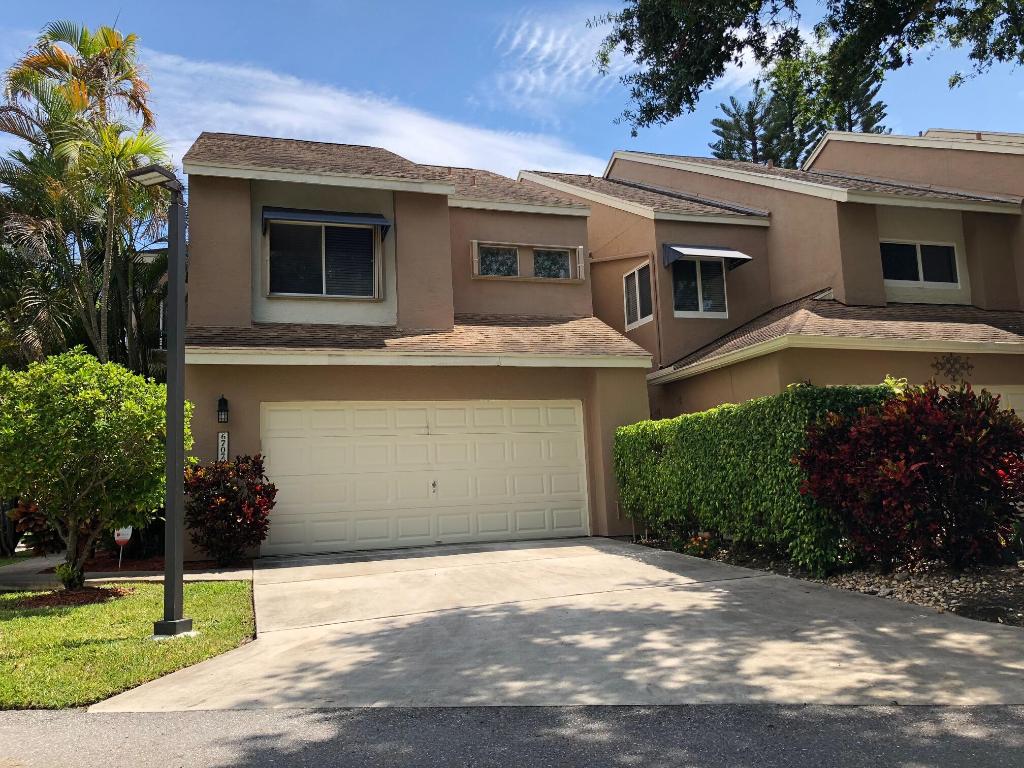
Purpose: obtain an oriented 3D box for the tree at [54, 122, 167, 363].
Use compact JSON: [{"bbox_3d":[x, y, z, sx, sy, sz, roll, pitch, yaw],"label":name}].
[{"bbox_3d":[-6.407,-0.810,13.075,1.850,7.000,1.850,1,-8,-26],"label":"tree"}]

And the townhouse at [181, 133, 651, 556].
[{"bbox_3d":[-2.879,-1.129,16.918,6.650,8.330,11.200,0,-8,-19],"label":"townhouse"}]

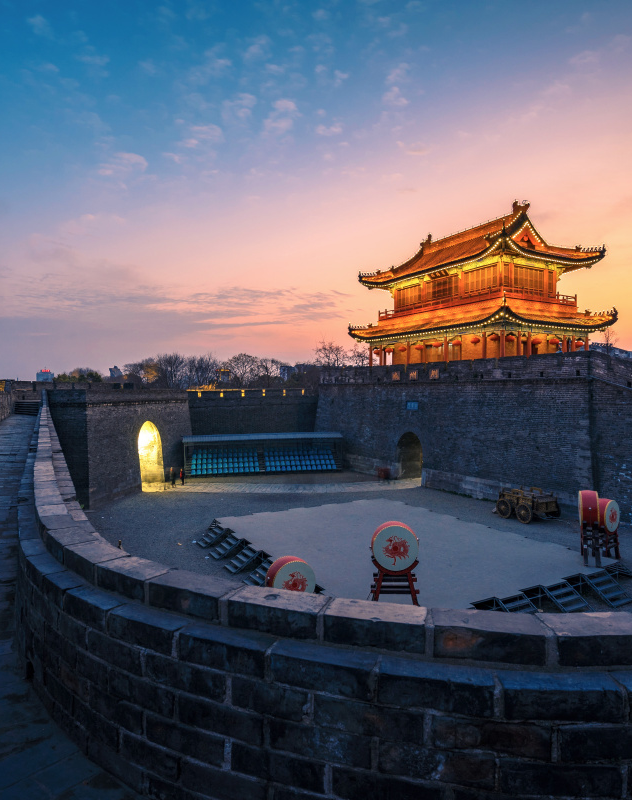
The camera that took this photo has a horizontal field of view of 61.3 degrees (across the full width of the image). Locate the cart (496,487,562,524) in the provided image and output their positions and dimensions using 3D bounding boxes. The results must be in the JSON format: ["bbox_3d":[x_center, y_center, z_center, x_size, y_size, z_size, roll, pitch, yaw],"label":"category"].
[{"bbox_3d":[14.720,7.049,36.503,2.900,2.000,2.950,-1,1,-29],"label":"cart"}]

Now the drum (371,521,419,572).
[{"bbox_3d":[3.309,6.071,22.330,1.870,1.870,0.950,0,1,0],"label":"drum"}]

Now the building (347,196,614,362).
[{"bbox_3d":[16.200,-10.663,56.292,15.300,17.200,22.500,-1,1,-29],"label":"building"}]

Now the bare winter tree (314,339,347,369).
[{"bbox_3d":[2.311,-2.753,84.961,6.000,14.000,6.000,0,1,0],"label":"bare winter tree"}]

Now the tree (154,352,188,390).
[{"bbox_3d":[-28.647,-2.265,104.976,6.700,14.000,6.700,0,1,0],"label":"tree"}]

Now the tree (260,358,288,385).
[{"bbox_3d":[-8.404,-1.727,107.987,5.800,13.000,5.800,0,1,0],"label":"tree"}]

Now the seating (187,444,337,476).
[{"bbox_3d":[-5.570,6.235,56.541,15.700,2.800,3.900,0,1,-11],"label":"seating"}]

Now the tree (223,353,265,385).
[{"bbox_3d":[-14.274,-2.165,104.978,7.600,14.000,7.600,0,1,0],"label":"tree"}]

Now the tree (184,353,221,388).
[{"bbox_3d":[-22.347,-2.265,104.976,6.700,14.000,6.700,0,1,0],"label":"tree"}]

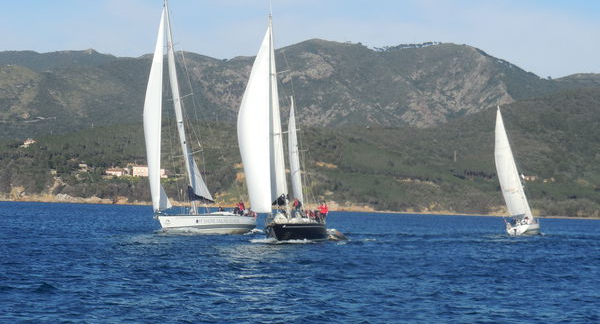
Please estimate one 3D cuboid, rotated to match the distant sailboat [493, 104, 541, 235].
[{"bbox_3d":[24.461,1.146,221.005,3.700,15.200,11.000,-18,-8,19],"label":"distant sailboat"}]

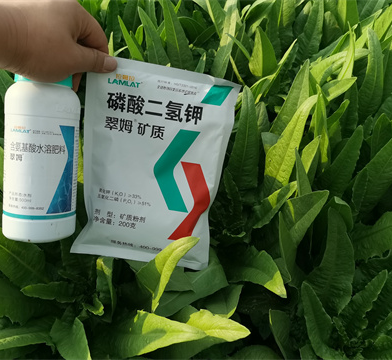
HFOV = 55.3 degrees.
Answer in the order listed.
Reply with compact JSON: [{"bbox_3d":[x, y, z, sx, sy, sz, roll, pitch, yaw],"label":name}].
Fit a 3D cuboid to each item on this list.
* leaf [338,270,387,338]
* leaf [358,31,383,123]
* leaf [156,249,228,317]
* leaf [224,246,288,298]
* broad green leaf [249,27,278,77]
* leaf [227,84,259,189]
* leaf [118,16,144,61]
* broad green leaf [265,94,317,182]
[{"bbox_3d":[0.210,0.155,0.460,0.034,0.098,0.030,27,17,29],"label":"leaf"},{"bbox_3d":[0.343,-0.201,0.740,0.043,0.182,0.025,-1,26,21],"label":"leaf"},{"bbox_3d":[-0.010,0.121,0.430,0.060,0.093,0.030,45,10,16],"label":"leaf"},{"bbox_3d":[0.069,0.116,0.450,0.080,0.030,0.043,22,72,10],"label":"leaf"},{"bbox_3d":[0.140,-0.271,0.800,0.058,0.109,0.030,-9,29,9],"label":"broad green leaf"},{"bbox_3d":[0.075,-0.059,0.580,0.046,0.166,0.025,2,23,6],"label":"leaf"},{"bbox_3d":[-0.151,-0.315,0.850,0.029,0.109,0.025,-24,30,-6],"label":"leaf"},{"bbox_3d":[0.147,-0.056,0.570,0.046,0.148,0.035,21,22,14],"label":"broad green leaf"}]

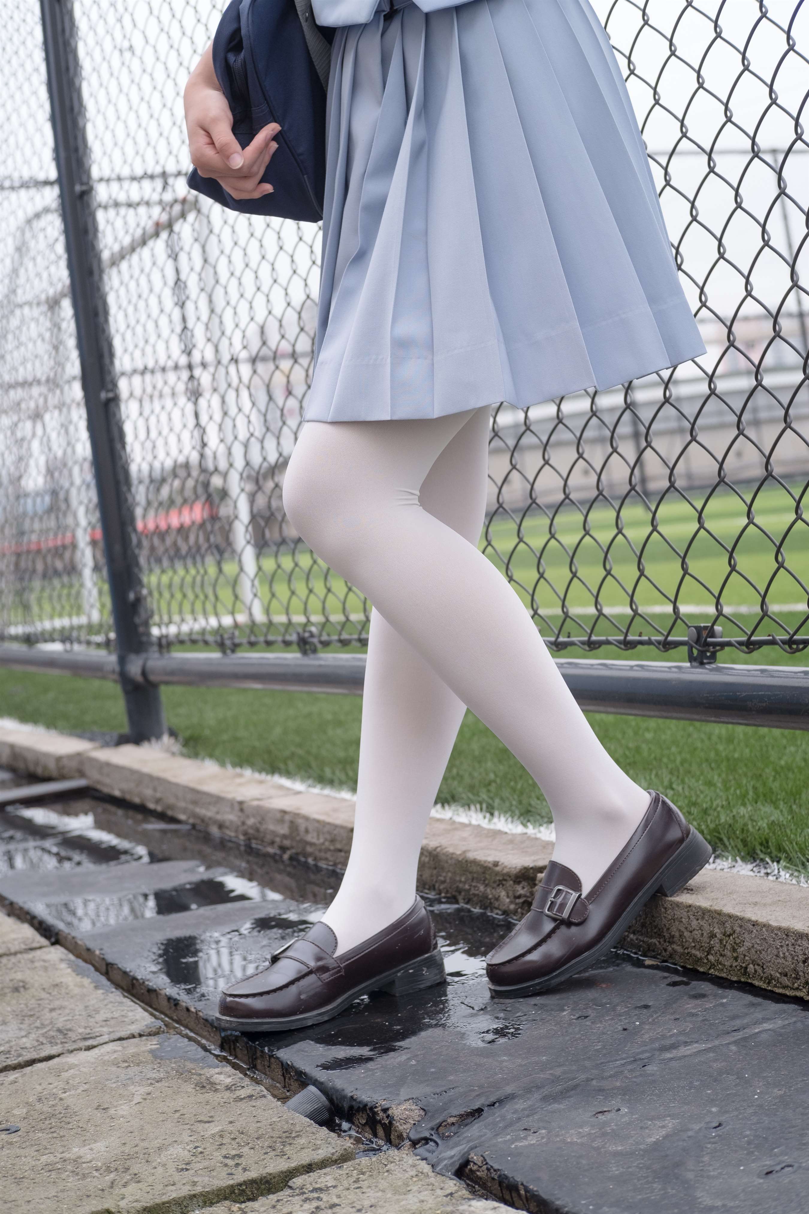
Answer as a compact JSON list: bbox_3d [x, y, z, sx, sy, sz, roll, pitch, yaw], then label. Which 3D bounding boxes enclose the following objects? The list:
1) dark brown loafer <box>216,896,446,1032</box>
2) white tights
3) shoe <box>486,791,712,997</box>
[{"bbox_3d":[-0.074,0.367,2.580,0.255,0.097,0.094,-9,3,-23],"label":"dark brown loafer"},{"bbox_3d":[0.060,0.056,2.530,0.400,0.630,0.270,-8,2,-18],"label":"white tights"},{"bbox_3d":[0.195,0.290,2.530,0.257,0.100,0.094,-34,7,-9],"label":"shoe"}]

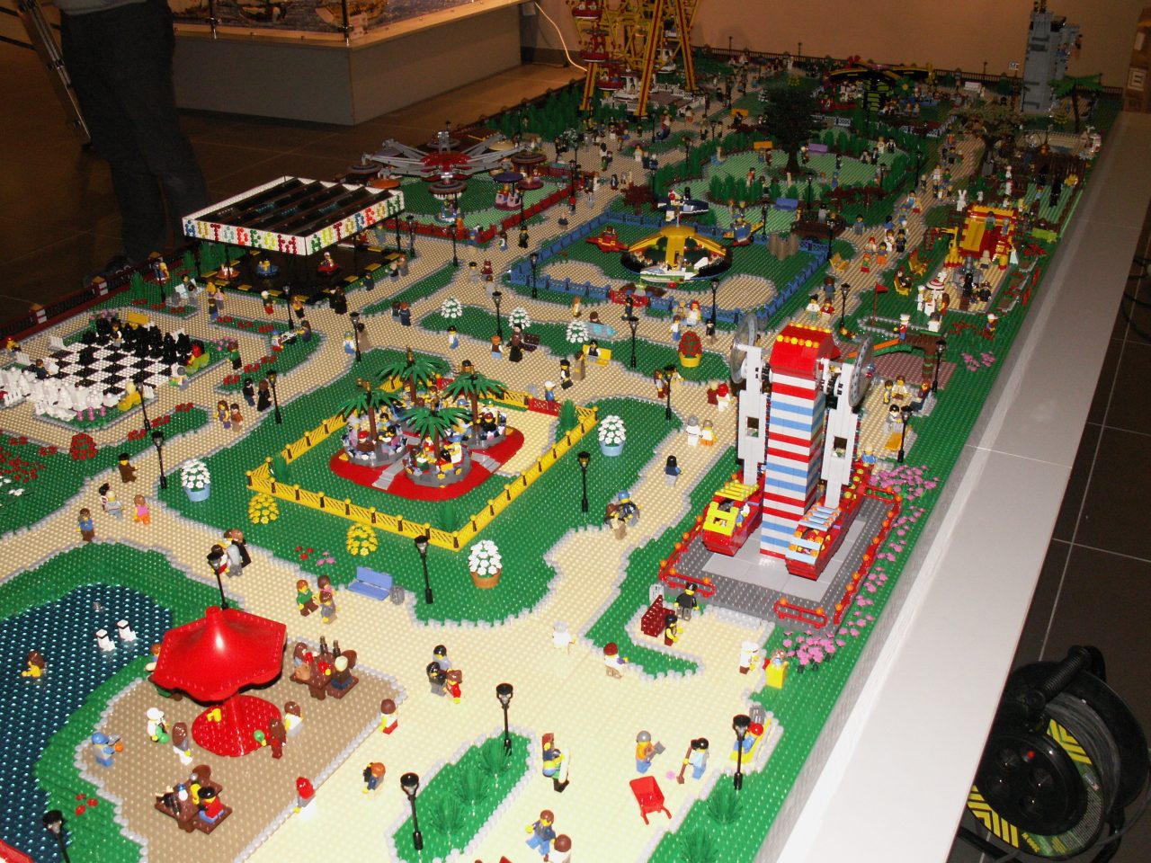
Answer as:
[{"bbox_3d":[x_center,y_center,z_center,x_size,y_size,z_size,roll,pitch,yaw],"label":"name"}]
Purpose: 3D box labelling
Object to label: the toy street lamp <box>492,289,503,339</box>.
[{"bbox_3d":[-0.125,-0.187,1.904,0.016,0.082,0.016,13,31,24],"label":"toy street lamp"}]

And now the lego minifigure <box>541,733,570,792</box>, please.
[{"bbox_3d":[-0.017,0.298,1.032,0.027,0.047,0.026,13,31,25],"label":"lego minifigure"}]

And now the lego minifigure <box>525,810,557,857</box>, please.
[{"bbox_3d":[-0.028,0.345,1.006,0.021,0.042,0.027,-26,37,-37],"label":"lego minifigure"}]

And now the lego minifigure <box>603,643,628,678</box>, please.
[{"bbox_3d":[0.041,0.235,1.205,0.026,0.040,0.016,13,32,25],"label":"lego minifigure"}]

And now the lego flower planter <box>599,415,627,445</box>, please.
[{"bbox_3d":[0.051,0.003,1.610,0.040,0.056,0.040,-1,29,1],"label":"lego flower planter"}]

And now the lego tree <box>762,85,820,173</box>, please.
[{"bbox_3d":[0.511,-0.707,2.742,0.140,0.190,0.140,13,31,25],"label":"lego tree"}]

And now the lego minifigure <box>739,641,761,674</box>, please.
[{"bbox_3d":[0.175,0.226,1.168,0.020,0.042,0.025,13,31,24],"label":"lego minifigure"}]

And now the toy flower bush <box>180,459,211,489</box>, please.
[{"bbox_3d":[-0.483,0.051,1.477,0.036,0.034,0.036,-1,28,0],"label":"toy flower bush"}]

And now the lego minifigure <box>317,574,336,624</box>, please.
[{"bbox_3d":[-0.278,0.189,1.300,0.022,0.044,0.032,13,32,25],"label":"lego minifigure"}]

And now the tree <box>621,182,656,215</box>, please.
[{"bbox_3d":[0.134,-0.490,2.484,0.072,0.061,0.072,-1,28,0],"label":"tree"}]

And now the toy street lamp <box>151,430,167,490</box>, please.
[{"bbox_3d":[-0.549,0.040,1.530,0.016,0.079,0.016,13,32,25],"label":"toy street lamp"}]

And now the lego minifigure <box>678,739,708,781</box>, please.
[{"bbox_3d":[0.108,0.300,1.063,0.028,0.043,0.025,13,32,25],"label":"lego minifigure"}]

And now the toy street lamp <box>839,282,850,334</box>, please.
[{"bbox_3d":[0.445,-0.201,1.923,0.016,0.079,0.016,13,32,25],"label":"toy street lamp"}]

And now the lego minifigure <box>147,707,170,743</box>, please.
[{"bbox_3d":[-0.401,0.283,1.118,0.019,0.042,0.024,13,32,25],"label":"lego minifigure"}]

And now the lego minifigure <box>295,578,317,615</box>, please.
[{"bbox_3d":[-0.298,0.185,1.292,0.018,0.042,0.024,13,32,25],"label":"lego minifigure"}]

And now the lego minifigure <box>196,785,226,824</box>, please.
[{"bbox_3d":[-0.311,0.317,0.988,0.021,0.035,0.025,13,31,24],"label":"lego minifigure"}]

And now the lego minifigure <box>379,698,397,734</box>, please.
[{"bbox_3d":[-0.177,0.269,1.102,0.017,0.036,0.024,13,31,25],"label":"lego minifigure"}]

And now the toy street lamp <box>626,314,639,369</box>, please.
[{"bbox_3d":[0.091,-0.136,1.821,0.016,0.079,0.016,13,32,25],"label":"toy street lamp"}]

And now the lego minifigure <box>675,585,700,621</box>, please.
[{"bbox_3d":[0.122,0.189,1.284,0.026,0.042,0.017,13,32,25],"label":"lego minifigure"}]

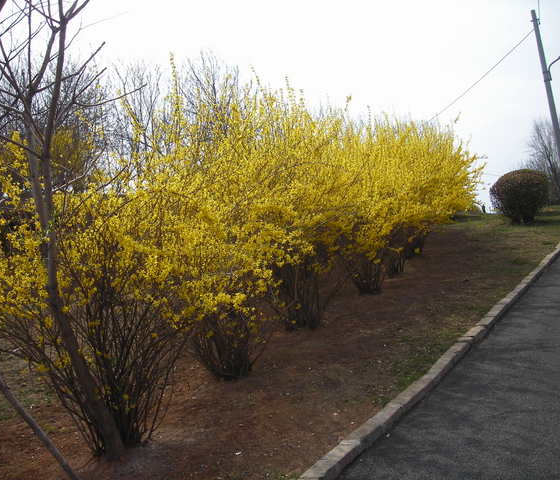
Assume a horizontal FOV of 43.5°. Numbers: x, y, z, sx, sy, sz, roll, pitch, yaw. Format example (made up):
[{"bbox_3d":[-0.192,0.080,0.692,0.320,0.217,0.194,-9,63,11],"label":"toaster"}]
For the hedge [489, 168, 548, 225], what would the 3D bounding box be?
[{"bbox_3d":[5.636,-1.022,16.500,1.340,1.300,1.340,-5,0,29],"label":"hedge"}]

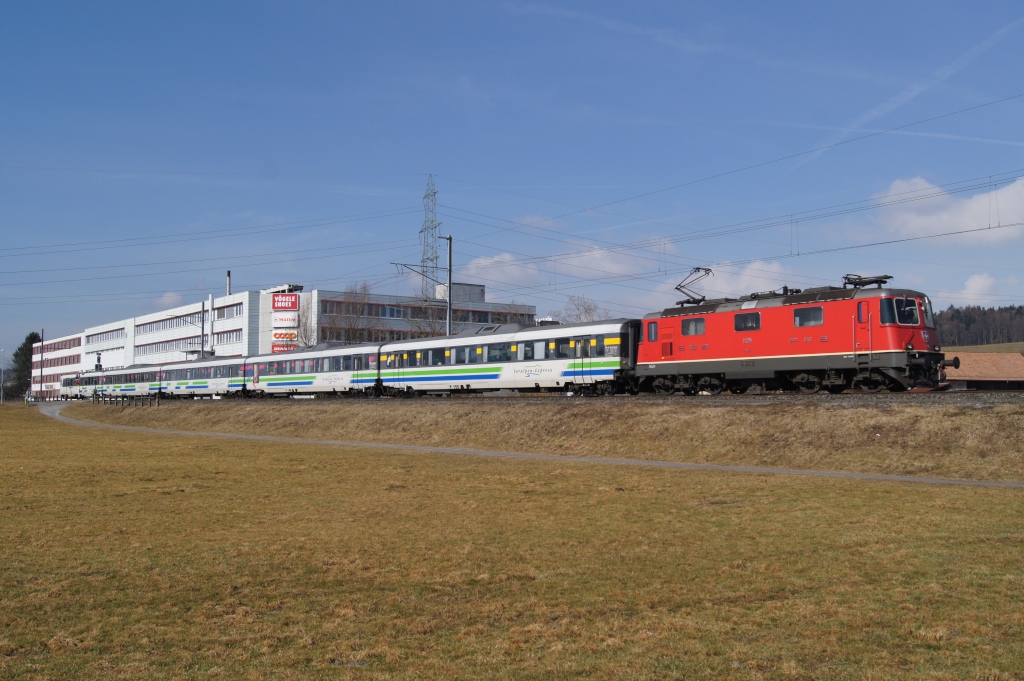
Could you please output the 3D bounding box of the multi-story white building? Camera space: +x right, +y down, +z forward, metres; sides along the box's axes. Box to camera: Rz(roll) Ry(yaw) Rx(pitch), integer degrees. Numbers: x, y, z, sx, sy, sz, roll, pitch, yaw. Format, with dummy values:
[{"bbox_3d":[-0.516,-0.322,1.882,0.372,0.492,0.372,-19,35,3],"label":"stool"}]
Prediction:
[{"bbox_3d":[-55.706,4.968,205.718,46.102,16.969,137.284,2,-4,-37],"label":"multi-story white building"}]

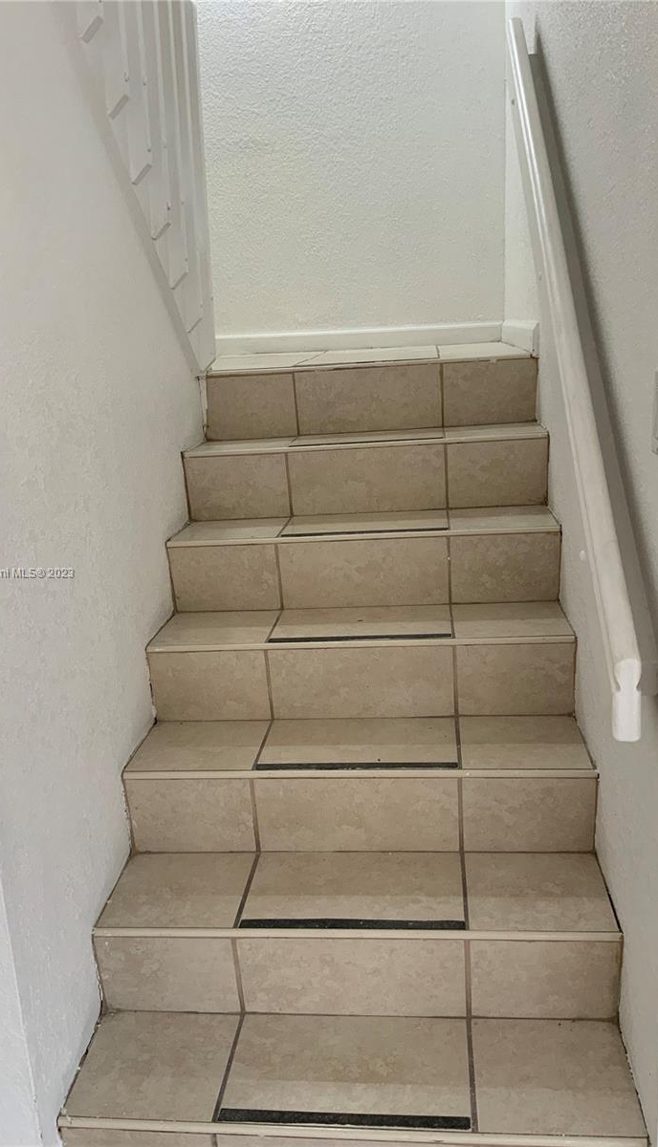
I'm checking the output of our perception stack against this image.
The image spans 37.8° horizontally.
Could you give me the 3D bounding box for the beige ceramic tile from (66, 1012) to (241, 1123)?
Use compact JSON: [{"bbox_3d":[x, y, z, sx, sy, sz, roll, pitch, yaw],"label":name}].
[{"bbox_3d":[-0.322,0.907,1.774,0.278,0.010,0.255,-2,16,7],"label":"beige ceramic tile"}]

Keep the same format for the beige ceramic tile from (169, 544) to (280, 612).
[{"bbox_3d":[-0.263,0.010,2.464,0.272,0.171,0.010,-2,16,7],"label":"beige ceramic tile"}]

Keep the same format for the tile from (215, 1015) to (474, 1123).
[{"bbox_3d":[0.037,0.863,1.667,0.413,0.012,0.246,-2,16,7],"label":"tile"}]

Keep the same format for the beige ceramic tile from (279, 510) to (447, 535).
[{"bbox_3d":[0.097,-0.129,2.526,0.421,0.010,0.254,-2,16,7],"label":"beige ceramic tile"}]

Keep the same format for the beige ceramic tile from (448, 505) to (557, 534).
[{"bbox_3d":[0.436,-0.135,2.423,0.261,0.012,0.243,-2,16,7],"label":"beige ceramic tile"}]

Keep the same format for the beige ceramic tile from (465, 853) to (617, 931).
[{"bbox_3d":[0.393,0.607,1.827,0.261,0.012,0.251,-2,16,7],"label":"beige ceramic tile"}]

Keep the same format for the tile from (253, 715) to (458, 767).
[{"bbox_3d":[0.069,0.383,2.149,0.426,0.010,0.254,-2,16,7],"label":"tile"}]

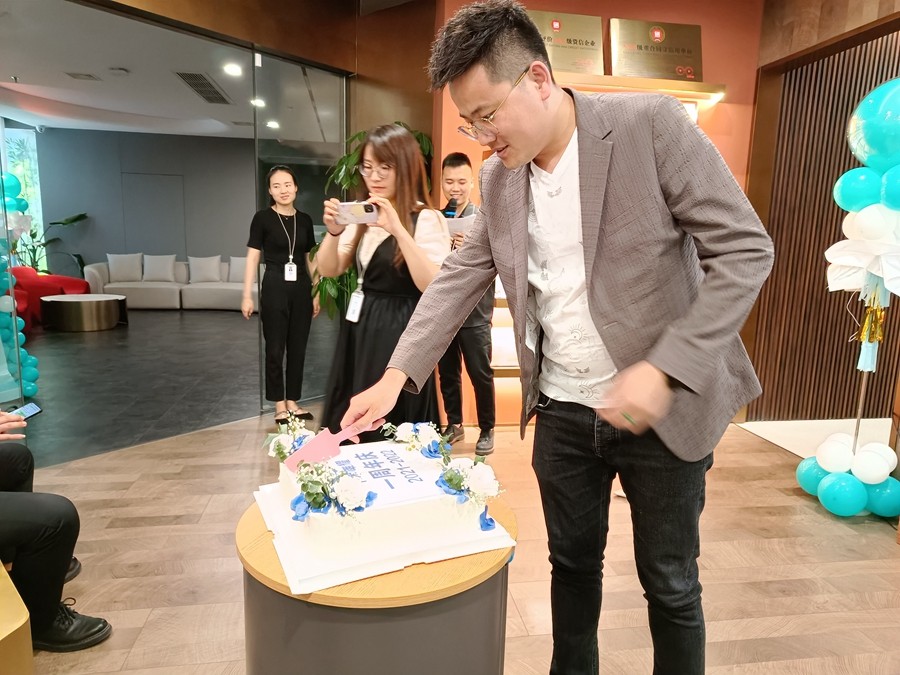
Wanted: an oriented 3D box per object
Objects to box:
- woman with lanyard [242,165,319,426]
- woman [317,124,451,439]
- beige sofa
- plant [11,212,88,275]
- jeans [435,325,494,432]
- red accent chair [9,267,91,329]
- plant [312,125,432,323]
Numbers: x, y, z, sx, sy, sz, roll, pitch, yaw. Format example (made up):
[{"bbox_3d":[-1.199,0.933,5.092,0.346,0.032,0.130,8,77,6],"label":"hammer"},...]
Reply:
[{"bbox_3d":[-1.112,-0.268,3.893,0.470,1.610,0.280,-2,10,-25],"label":"woman with lanyard"},{"bbox_3d":[-0.271,0.011,2.374,0.470,1.600,0.430,10,12,41],"label":"woman"},{"bbox_3d":[-4.193,-0.874,9.677,2.880,0.750,1.030,2,9,-1],"label":"beige sofa"},{"bbox_3d":[-6.163,-1.195,9.160,1.000,1.420,0.900,2,9,0],"label":"plant"},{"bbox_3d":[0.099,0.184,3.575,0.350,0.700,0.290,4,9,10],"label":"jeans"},{"bbox_3d":[-5.254,-0.555,7.587,0.950,0.720,1.150,5,10,20],"label":"red accent chair"},{"bbox_3d":[-0.448,-0.370,3.843,0.720,1.870,0.680,2,9,0],"label":"plant"}]

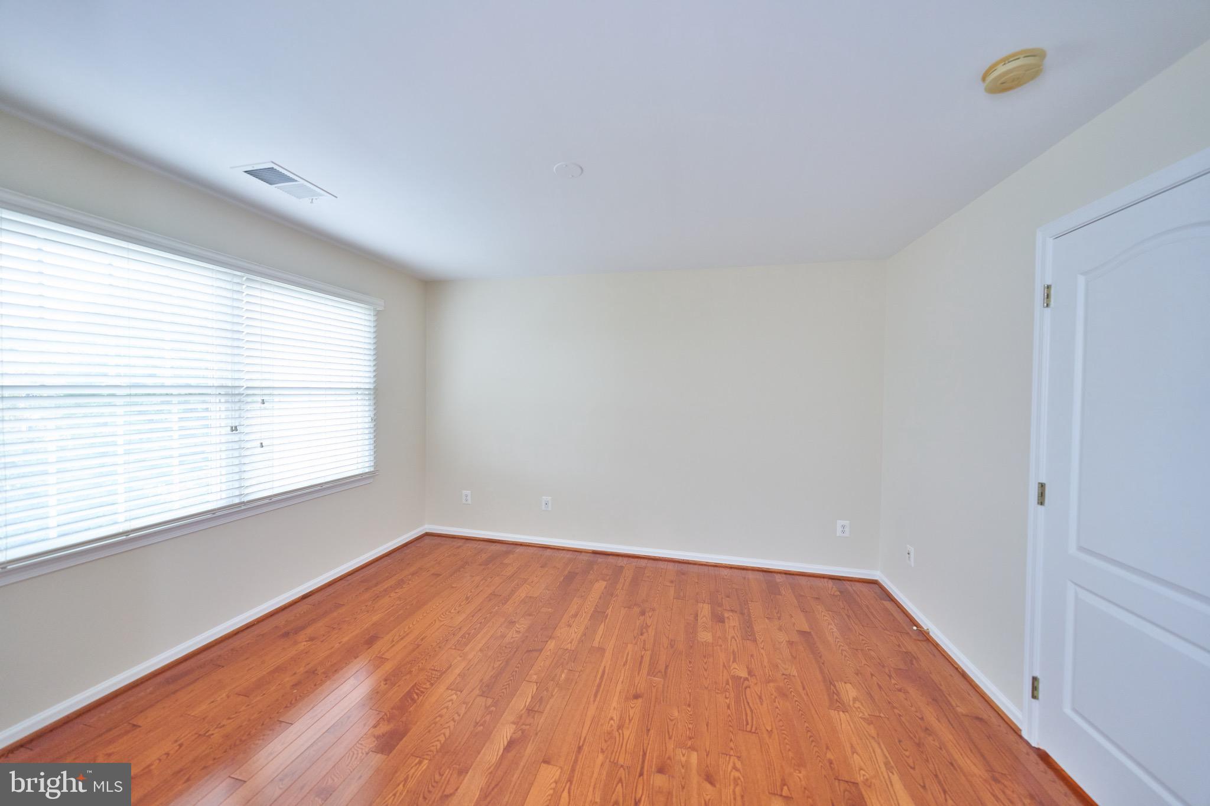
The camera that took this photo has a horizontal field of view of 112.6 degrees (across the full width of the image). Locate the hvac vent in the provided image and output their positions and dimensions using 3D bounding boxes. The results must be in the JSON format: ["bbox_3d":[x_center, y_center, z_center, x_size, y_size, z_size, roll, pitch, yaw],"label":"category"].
[{"bbox_3d":[-1.581,-1.080,2.006,0.249,0.018,0.349,1,2,13],"label":"hvac vent"}]

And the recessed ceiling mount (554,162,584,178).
[{"bbox_3d":[-0.166,-1.056,1.843,0.133,0.012,0.133,1,2,0],"label":"recessed ceiling mount"}]

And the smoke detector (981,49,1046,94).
[{"bbox_3d":[1.238,-1.001,1.223,0.137,0.041,0.137,1,2,13],"label":"smoke detector"}]

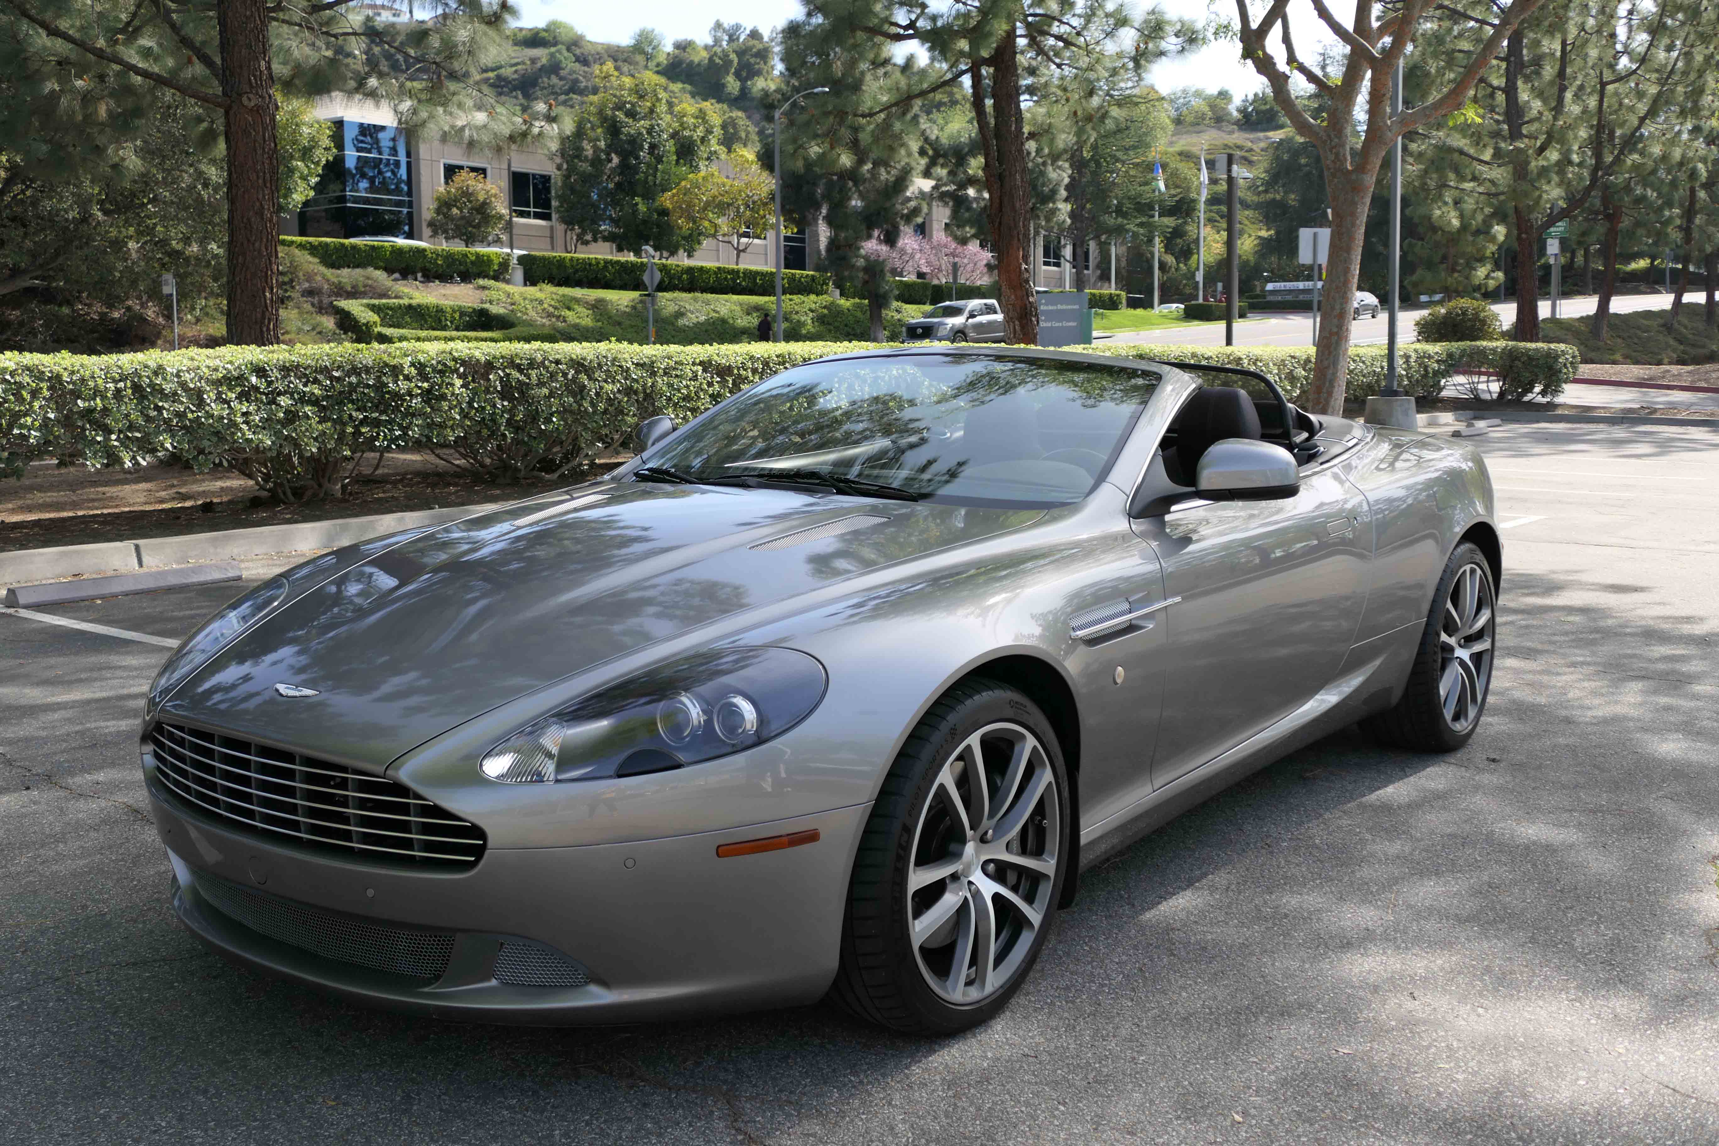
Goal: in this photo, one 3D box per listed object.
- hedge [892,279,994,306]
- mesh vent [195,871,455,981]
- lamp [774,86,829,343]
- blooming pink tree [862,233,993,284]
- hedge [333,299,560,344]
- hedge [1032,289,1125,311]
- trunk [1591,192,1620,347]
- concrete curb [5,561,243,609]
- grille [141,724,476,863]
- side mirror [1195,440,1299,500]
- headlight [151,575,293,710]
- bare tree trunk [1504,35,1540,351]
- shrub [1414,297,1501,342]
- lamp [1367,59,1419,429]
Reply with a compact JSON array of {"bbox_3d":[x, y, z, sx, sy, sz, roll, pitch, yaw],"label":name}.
[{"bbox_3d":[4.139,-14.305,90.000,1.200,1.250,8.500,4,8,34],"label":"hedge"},{"bbox_3d":[-1.001,0.621,3.219,0.740,0.095,0.090,6,10,37],"label":"mesh vent"},{"bbox_3d":[-2.043,-12.430,62.500,2.100,9.500,0.300,4,8,30],"label":"lamp"},{"bbox_3d":[3.700,-17.100,97.000,7.000,3.700,5.500,0,8,0],"label":"blooming pink tree"},{"bbox_3d":[-12.923,-7.693,56.200,2.800,1.800,7.800,4,8,34],"label":"hedge"},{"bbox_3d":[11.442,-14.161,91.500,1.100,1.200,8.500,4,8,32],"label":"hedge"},{"bbox_3d":[24.091,-9.905,57.000,0.800,4.950,0.600,0,7,0],"label":"trunk"},{"bbox_3d":[-3.689,0.049,8.941,0.130,0.110,1.200,6,10,36],"label":"concrete curb"},{"bbox_3d":[-1.000,0.351,3.005,0.920,0.170,0.140,6,10,36],"label":"grille"},{"bbox_3d":[0.870,-0.230,3.982,0.235,0.155,0.140,6,10,36],"label":"side mirror"},{"bbox_3d":[-1.359,0.140,3.768,0.320,0.210,0.540,6,10,37],"label":"headlight"},{"bbox_3d":[17.257,-9.935,46.000,0.750,8.300,0.620,0,7,0],"label":"bare tree trunk"},{"bbox_3d":[15.274,-6.229,45.000,2.250,1.600,2.100,2,7,19],"label":"shrub"},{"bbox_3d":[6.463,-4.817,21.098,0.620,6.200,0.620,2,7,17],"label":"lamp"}]

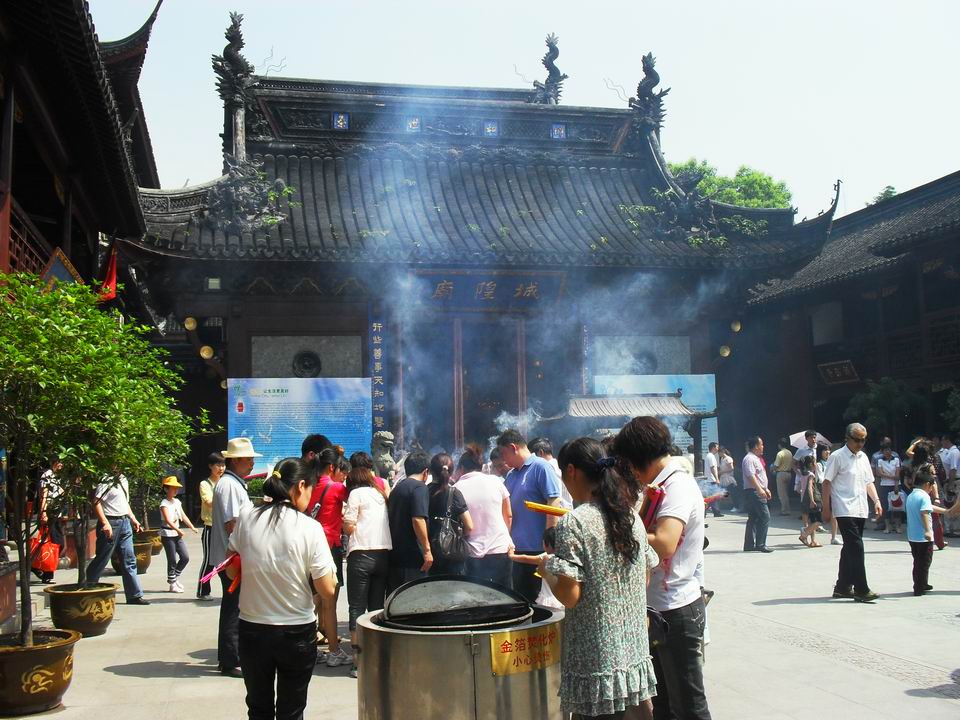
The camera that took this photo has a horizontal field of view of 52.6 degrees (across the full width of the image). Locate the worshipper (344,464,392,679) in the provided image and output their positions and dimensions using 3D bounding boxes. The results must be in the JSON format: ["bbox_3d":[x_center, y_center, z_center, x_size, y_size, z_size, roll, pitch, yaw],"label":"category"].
[{"bbox_3d":[-0.780,1.475,6.850,0.400,1.460,0.420,-1,-6,-6],"label":"worshipper"}]

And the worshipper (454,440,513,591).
[{"bbox_3d":[0.035,1.446,7.550,0.470,1.620,0.400,-1,-6,0],"label":"worshipper"}]

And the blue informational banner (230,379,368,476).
[{"bbox_3d":[-3.742,1.459,20.324,2.990,2.150,0.100,0,-5,-12],"label":"blue informational banner"}]

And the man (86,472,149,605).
[{"bbox_3d":[-4.063,1.840,10.850,0.640,1.660,0.480,-4,-6,25],"label":"man"}]

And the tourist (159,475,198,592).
[{"bbox_3d":[-3.537,2.044,11.350,0.400,1.330,0.330,-4,-6,30],"label":"tourist"}]

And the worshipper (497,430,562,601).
[{"bbox_3d":[0.351,1.335,6.755,0.350,1.720,0.480,3,-7,-42],"label":"worshipper"}]

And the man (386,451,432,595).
[{"bbox_3d":[-0.516,1.438,6.998,0.470,1.600,0.360,-6,-7,42],"label":"man"}]

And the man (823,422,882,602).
[{"bbox_3d":[3.691,1.525,9.642,0.500,1.720,0.380,4,-7,-45],"label":"man"}]

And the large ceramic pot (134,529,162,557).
[{"bbox_3d":[-5.413,2.995,15.800,0.500,0.390,0.500,-1,-6,0],"label":"large ceramic pot"}]

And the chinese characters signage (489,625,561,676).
[{"bbox_3d":[0.221,1.118,3.777,0.058,0.160,0.420,-6,-7,43],"label":"chinese characters signage"}]

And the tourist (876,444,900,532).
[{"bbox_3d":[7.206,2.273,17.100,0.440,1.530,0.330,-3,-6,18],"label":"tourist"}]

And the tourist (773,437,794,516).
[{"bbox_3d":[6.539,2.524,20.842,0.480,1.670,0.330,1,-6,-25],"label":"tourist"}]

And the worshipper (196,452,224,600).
[{"bbox_3d":[-2.985,1.832,10.750,0.330,1.610,0.420,-5,-7,36],"label":"worshipper"}]

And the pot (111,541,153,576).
[{"bbox_3d":[-4.769,2.730,13.300,0.550,0.400,0.550,-1,-6,0],"label":"pot"}]

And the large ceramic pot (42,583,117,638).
[{"bbox_3d":[-3.570,2.270,8.685,0.700,0.410,0.700,0,-5,-12],"label":"large ceramic pot"}]

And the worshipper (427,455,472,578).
[{"bbox_3d":[-0.244,1.472,7.300,0.420,1.530,0.380,-1,-6,2],"label":"worshipper"}]

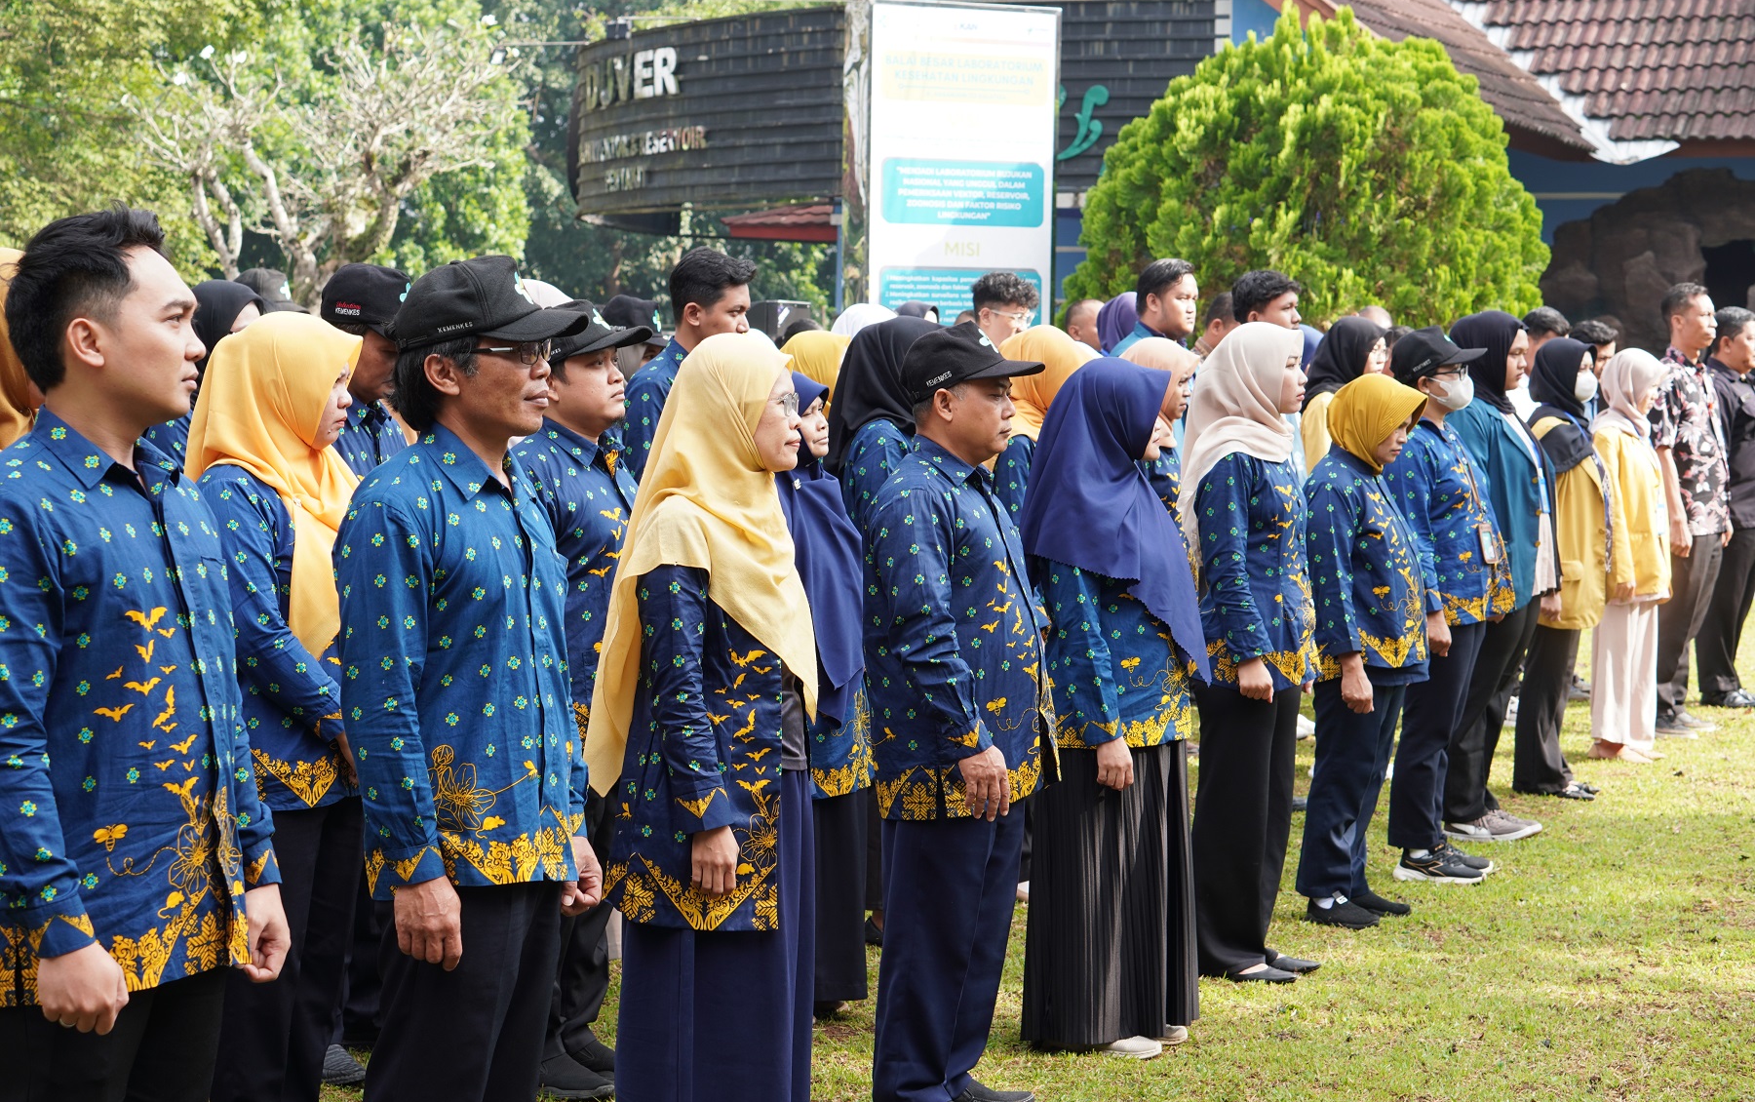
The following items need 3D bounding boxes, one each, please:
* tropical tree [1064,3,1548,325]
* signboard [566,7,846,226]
[{"bbox_3d":[2.622,-1.581,22.300,2.950,3.550,2.950,2,4,24],"label":"tropical tree"},{"bbox_3d":[-1.258,-3.118,26.300,2.600,1.480,0.750,5,5,43],"label":"signboard"}]

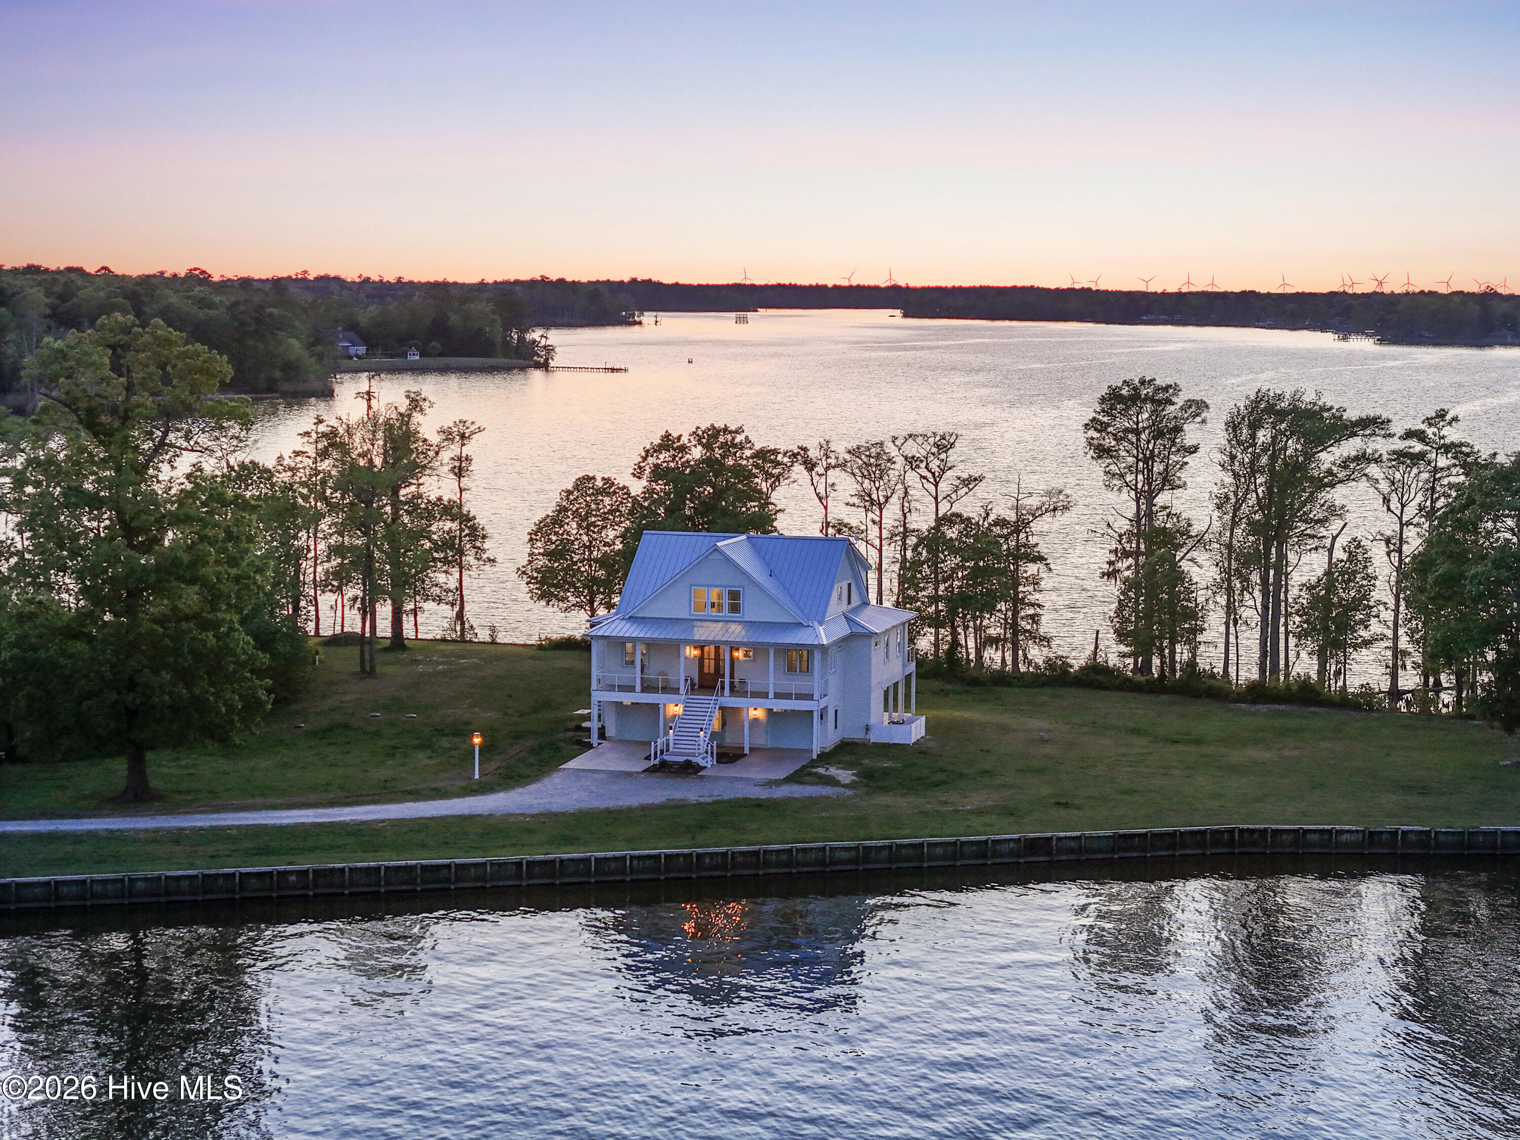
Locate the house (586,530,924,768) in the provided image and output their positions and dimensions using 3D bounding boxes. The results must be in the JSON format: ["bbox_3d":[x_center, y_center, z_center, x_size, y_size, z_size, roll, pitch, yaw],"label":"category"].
[{"bbox_3d":[-1.032,3.958,177.431,18.600,11.700,20.700,2,6,15],"label":"house"}]

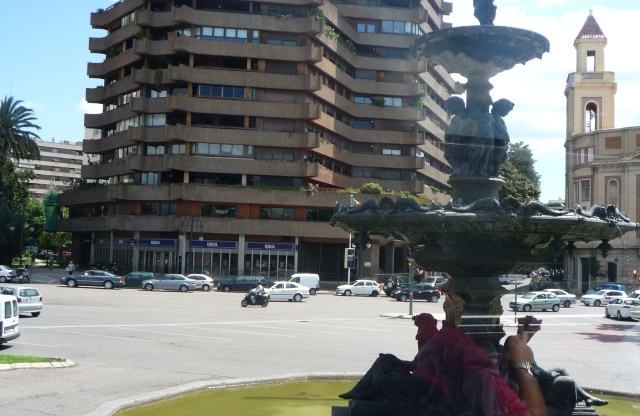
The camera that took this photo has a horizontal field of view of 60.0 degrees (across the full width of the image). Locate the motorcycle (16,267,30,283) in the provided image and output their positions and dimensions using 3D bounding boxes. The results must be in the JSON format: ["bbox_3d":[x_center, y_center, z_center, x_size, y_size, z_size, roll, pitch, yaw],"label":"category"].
[{"bbox_3d":[-24.711,5.579,46.328,0.750,1.400,2.000,3,-4,-10],"label":"motorcycle"}]

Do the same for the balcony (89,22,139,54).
[{"bbox_3d":[-23.475,-19.606,63.843,9.856,1.550,2.000,-2,-6,44],"label":"balcony"}]

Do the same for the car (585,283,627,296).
[{"bbox_3d":[27.940,8.408,54.096,4.100,1.750,1.700,3,-5,-5],"label":"car"}]

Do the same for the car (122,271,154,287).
[{"bbox_3d":[-16.885,6.361,49.415,4.000,1.430,1.660,2,-4,-3],"label":"car"}]

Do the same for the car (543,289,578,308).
[{"bbox_3d":[18.255,7.256,44.728,4.350,1.410,1.720,4,-5,-20],"label":"car"}]

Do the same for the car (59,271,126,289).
[{"bbox_3d":[-18.634,5.774,45.700,4.900,1.450,1.830,3,-4,-8],"label":"car"}]

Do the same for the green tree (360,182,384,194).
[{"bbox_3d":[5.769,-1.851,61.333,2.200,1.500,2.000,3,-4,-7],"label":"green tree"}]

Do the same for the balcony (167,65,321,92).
[{"bbox_3d":[-7.845,-13.505,58.549,15.974,1.750,2.200,3,-5,-5],"label":"balcony"}]

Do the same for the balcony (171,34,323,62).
[{"bbox_3d":[-7.722,-16.631,58.796,15.941,1.750,2.200,3,-5,-5],"label":"balcony"}]

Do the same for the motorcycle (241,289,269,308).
[{"bbox_3d":[-4.294,5.978,36.691,2.000,1.150,0.750,4,-5,-24],"label":"motorcycle"}]

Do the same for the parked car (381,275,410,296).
[{"bbox_3d":[7.755,7.116,50.264,1.750,1.800,4.200,-1,-5,44],"label":"parked car"}]

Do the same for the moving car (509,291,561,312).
[{"bbox_3d":[16.133,7.093,41.623,3.780,1.430,1.620,3,-5,-13],"label":"moving car"}]

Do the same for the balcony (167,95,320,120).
[{"bbox_3d":[-8.003,-10.514,59.911,15.813,1.520,2.000,3,-4,-7],"label":"balcony"}]

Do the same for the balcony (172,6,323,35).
[{"bbox_3d":[-7.742,-20.009,60.625,15.762,1.570,2.000,3,-4,-7],"label":"balcony"}]

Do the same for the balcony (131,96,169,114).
[{"bbox_3d":[-17.414,-10.572,57.356,3.797,1.600,2.000,3,-5,-5],"label":"balcony"}]

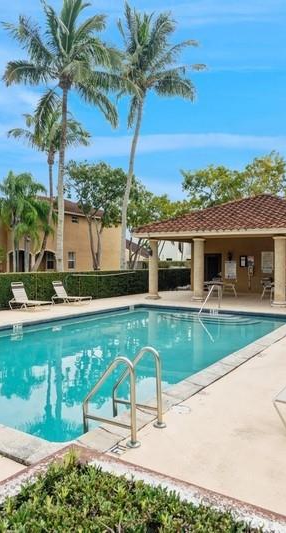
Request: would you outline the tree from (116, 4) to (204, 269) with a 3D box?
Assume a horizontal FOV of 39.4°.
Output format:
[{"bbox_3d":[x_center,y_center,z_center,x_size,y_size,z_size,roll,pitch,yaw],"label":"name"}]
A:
[{"bbox_3d":[0.800,-6.330,21.500,4.750,15.400,4.750,1,1,0],"label":"tree"}]

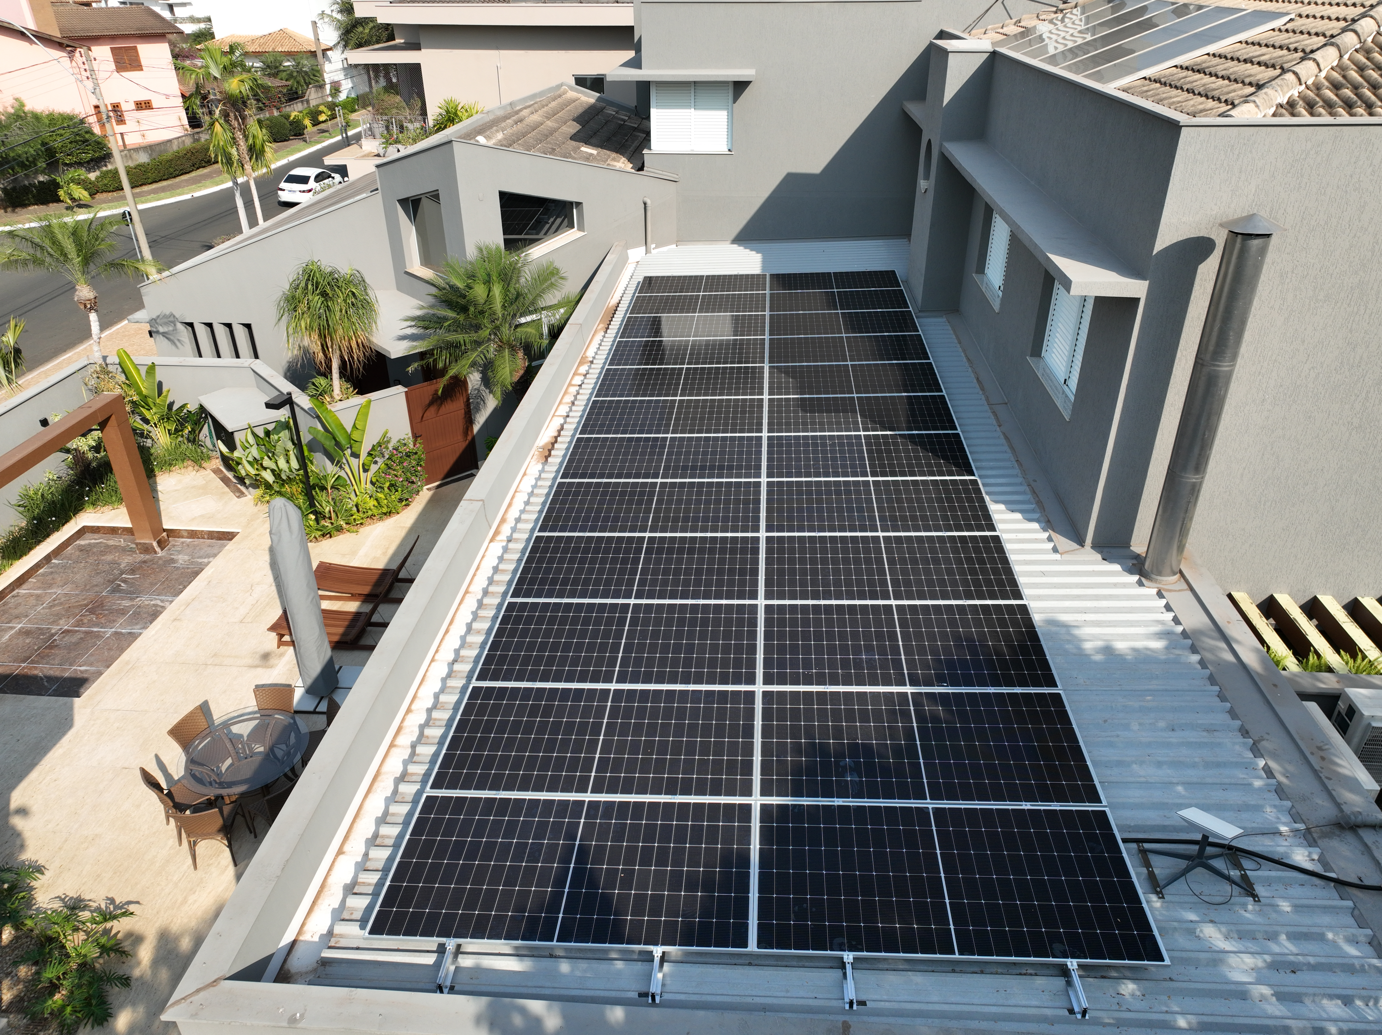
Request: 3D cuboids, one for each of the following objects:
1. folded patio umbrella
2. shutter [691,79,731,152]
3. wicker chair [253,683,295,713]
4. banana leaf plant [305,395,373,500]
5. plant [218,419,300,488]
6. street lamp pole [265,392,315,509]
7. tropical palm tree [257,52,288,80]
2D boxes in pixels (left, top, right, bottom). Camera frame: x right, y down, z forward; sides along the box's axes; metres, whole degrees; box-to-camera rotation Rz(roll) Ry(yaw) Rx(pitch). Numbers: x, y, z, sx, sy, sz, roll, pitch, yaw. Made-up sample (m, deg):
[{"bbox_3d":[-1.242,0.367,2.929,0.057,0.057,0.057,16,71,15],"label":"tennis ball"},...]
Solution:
[{"bbox_3d":[-4.891,1.035,12.227,0.470,2.850,0.470,2,29,4],"label":"folded patio umbrella"},{"bbox_3d":[0.405,-8.030,19.112,0.830,1.330,0.060,2,29,4],"label":"shutter"},{"bbox_3d":[-5.405,2.743,12.417,0.530,0.890,0.580,1,29,3],"label":"wicker chair"},{"bbox_3d":[-6.247,-1.228,17.315,1.200,2.000,0.950,2,29,4],"label":"banana leaf plant"},{"bbox_3d":[-8.484,-1.229,19.035,1.550,1.500,1.200,-1,29,0],"label":"plant"},{"bbox_3d":[-6.872,-0.989,16.531,0.280,2.360,0.500,16,33,27],"label":"street lamp pole"},{"bbox_3d":[-33.573,-35.336,77.294,2.600,4.000,2.600,2,29,4],"label":"tropical palm tree"}]

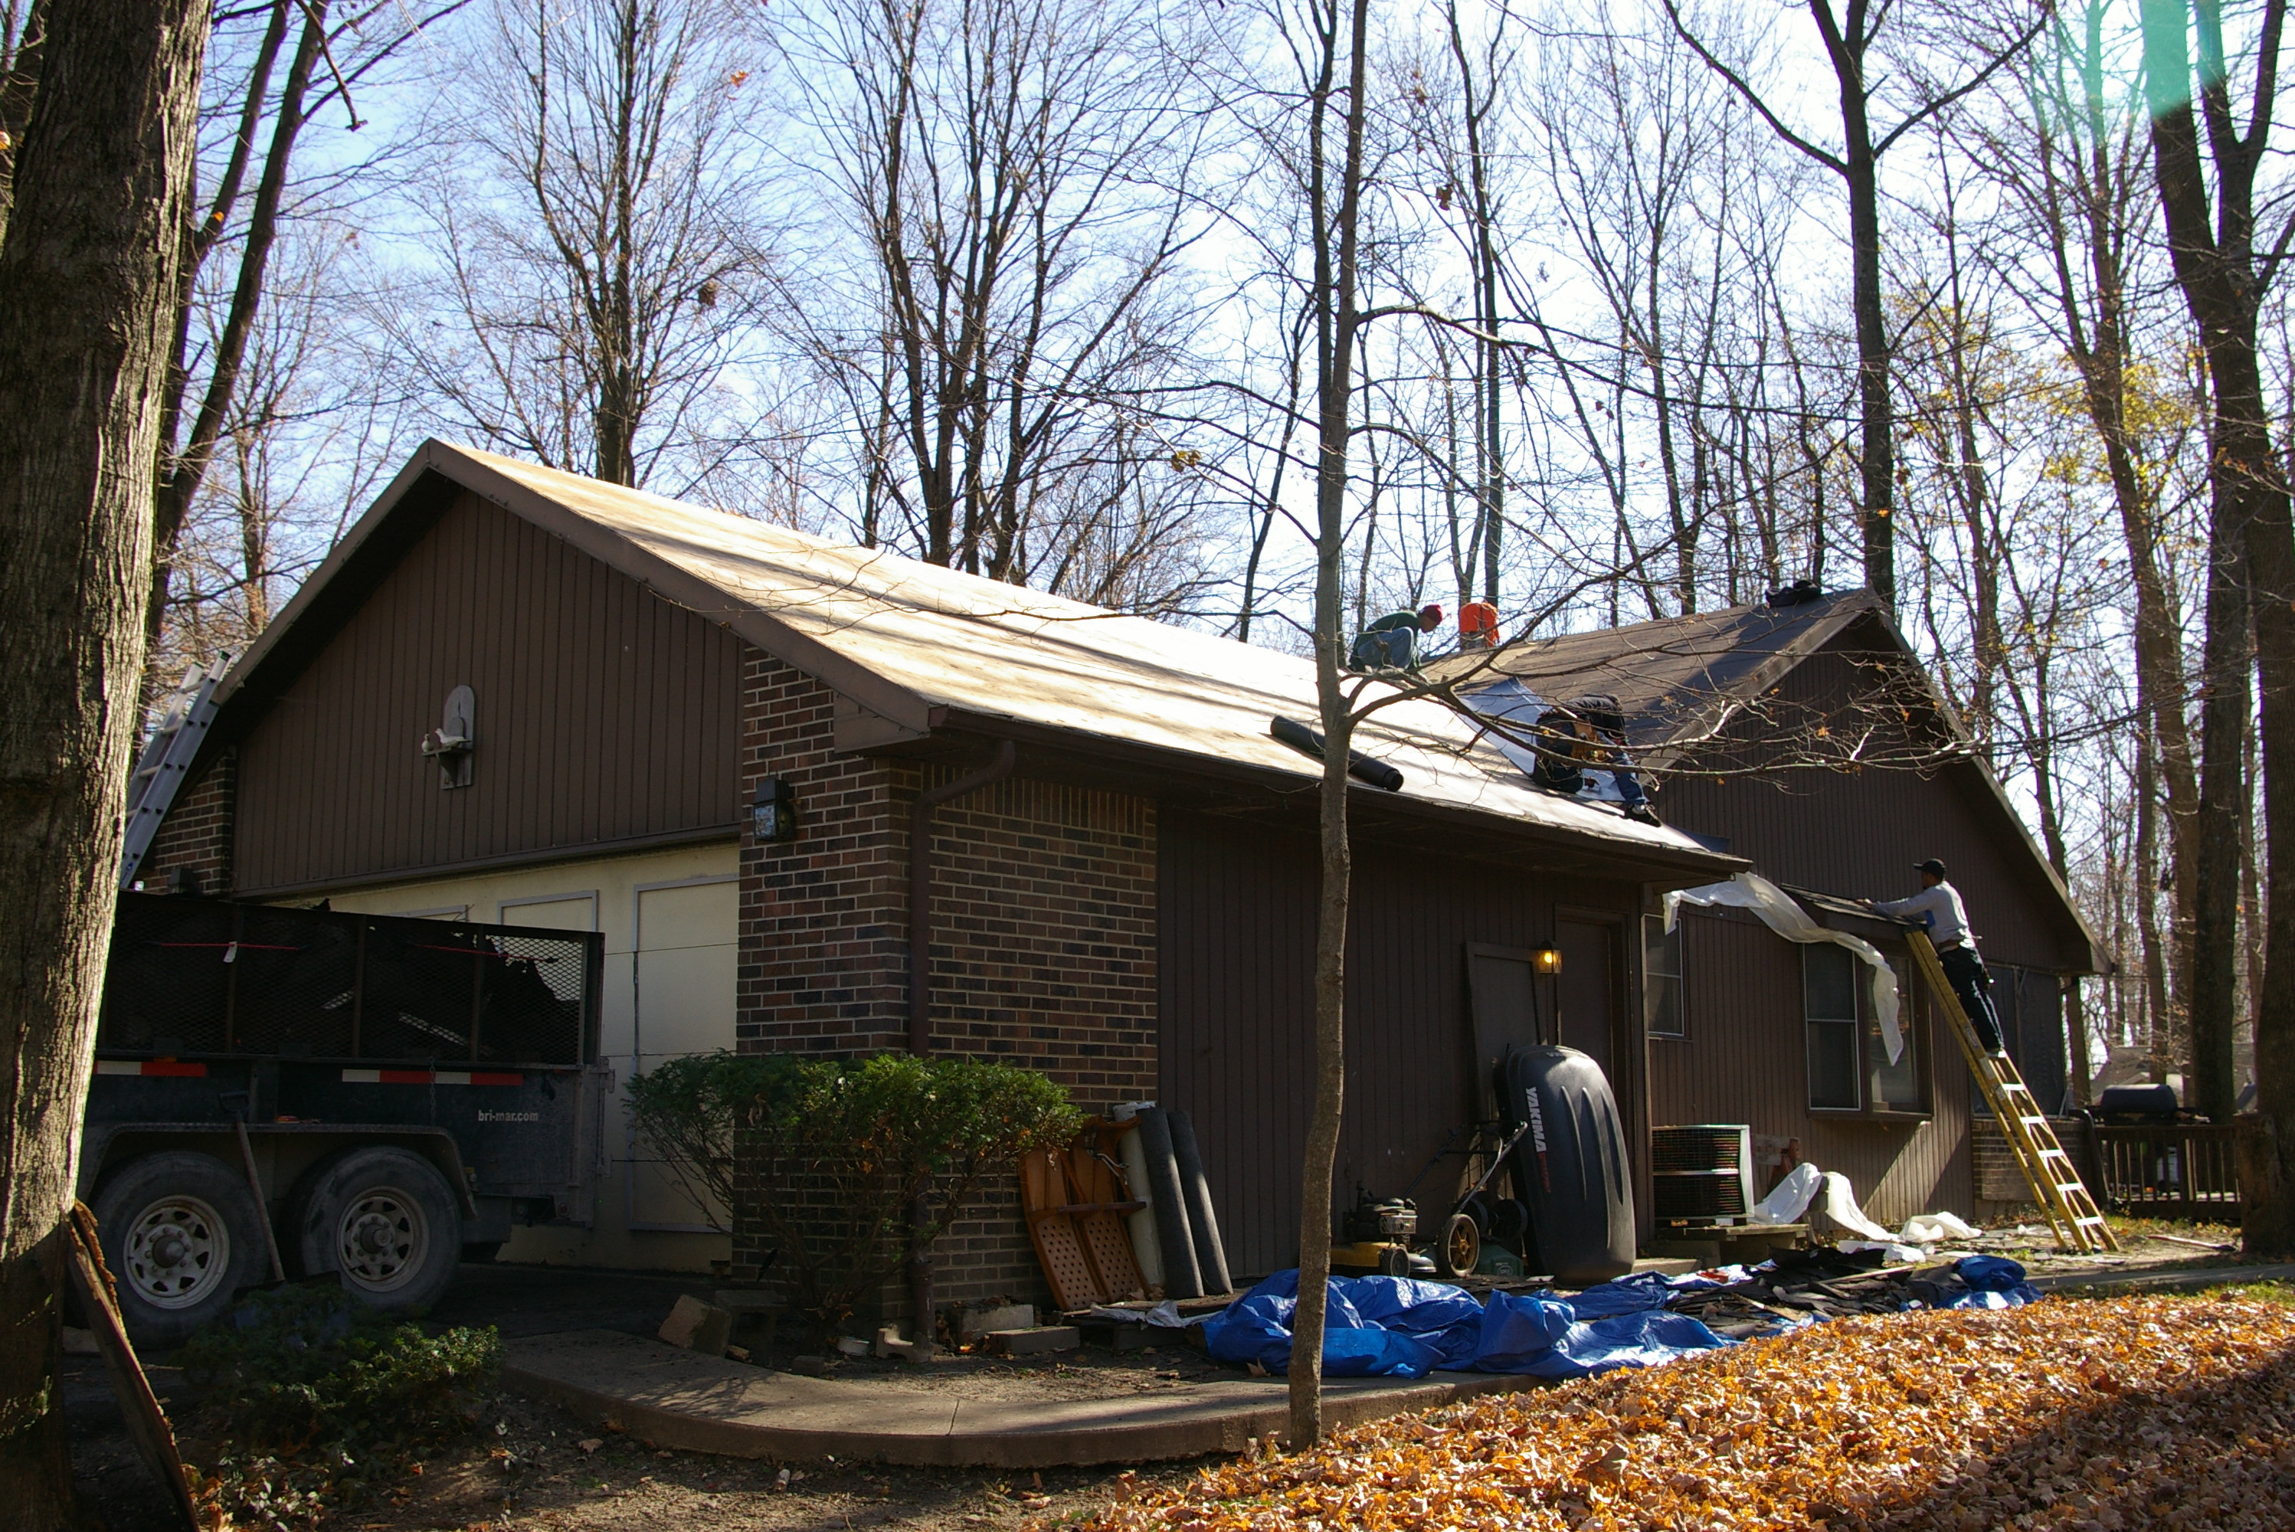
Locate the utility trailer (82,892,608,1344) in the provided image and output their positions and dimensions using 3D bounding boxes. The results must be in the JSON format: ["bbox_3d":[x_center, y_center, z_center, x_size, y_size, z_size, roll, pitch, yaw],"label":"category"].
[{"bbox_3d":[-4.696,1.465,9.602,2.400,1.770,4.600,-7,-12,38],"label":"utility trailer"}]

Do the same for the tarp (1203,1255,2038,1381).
[{"bbox_3d":[2.215,2.362,10.539,2.300,0.360,5.600,-8,-12,40],"label":"tarp"}]

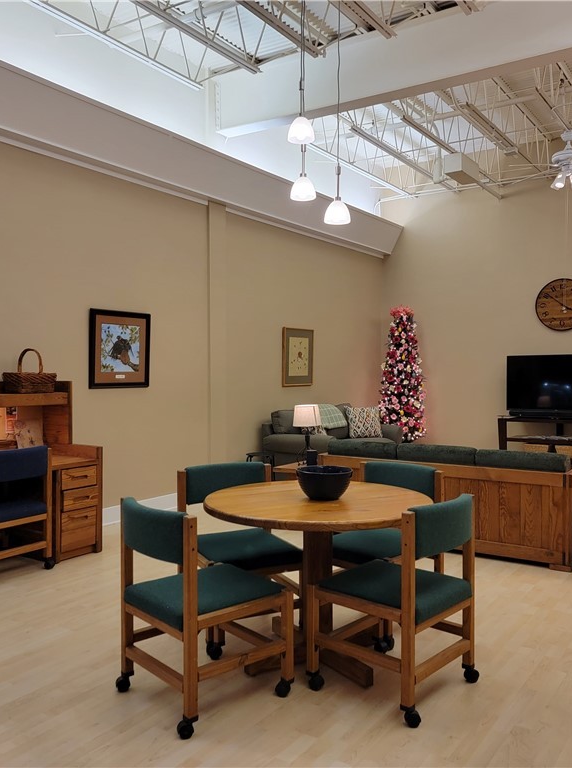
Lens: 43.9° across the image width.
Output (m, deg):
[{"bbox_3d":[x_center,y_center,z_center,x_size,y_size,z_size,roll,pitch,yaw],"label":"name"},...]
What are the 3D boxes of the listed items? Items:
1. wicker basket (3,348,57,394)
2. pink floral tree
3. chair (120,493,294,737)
[{"bbox_3d":[-1.865,-0.095,5.171,0.213,0.315,0.325,1,2,33],"label":"wicker basket"},{"bbox_3d":[1.605,0.038,9.770,0.670,2.200,0.670,1,2,33],"label":"pink floral tree"},{"bbox_3d":[-0.326,0.872,2.923,0.520,0.810,0.525,-1,2,-41],"label":"chair"}]

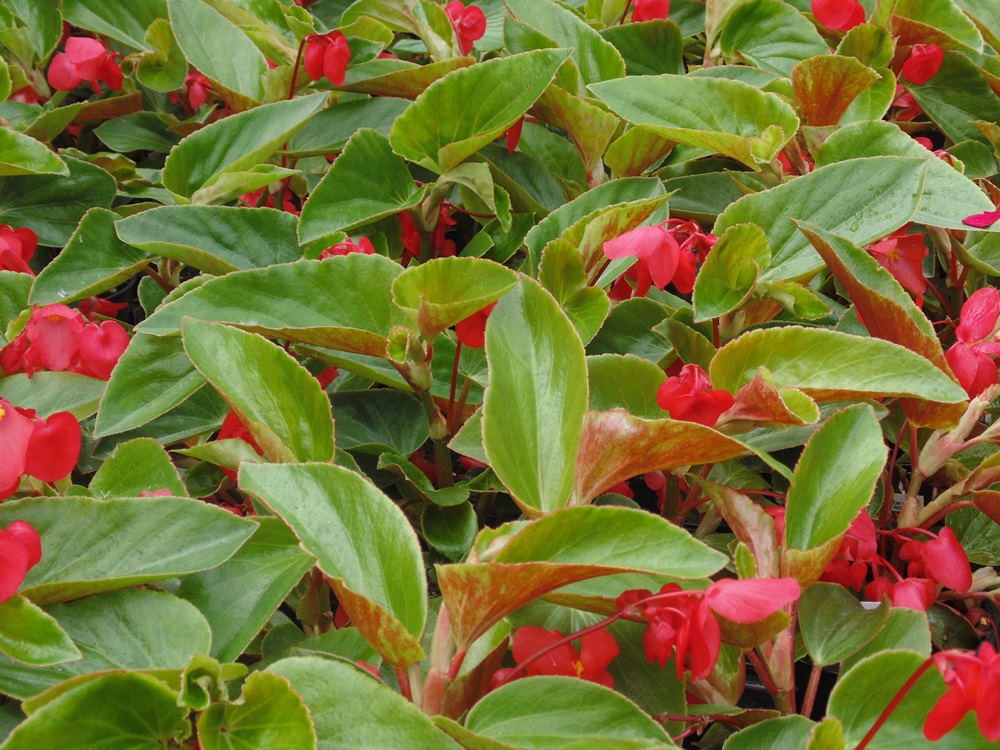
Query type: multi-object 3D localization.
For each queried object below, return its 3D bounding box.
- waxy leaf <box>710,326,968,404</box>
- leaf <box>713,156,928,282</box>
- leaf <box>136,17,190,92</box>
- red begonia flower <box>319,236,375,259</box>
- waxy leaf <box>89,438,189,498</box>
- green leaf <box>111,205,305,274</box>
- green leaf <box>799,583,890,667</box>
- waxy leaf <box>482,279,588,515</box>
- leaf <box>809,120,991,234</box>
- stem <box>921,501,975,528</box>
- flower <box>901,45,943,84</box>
[{"bbox_3d":[0.155,-0.003,0.855,0.116,0.020,0.042,6,41,2],"label":"waxy leaf"},{"bbox_3d":[0.168,-0.079,0.970,0.112,0.014,0.052,-33,56,-17],"label":"leaf"},{"bbox_3d":[-0.210,-0.200,1.170,0.034,0.045,0.022,0,35,0],"label":"leaf"},{"bbox_3d":[-0.081,-0.060,0.985,0.034,0.033,0.026,0,35,0],"label":"red begonia flower"},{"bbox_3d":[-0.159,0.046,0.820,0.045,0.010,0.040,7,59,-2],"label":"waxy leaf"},{"bbox_3d":[-0.149,-0.069,0.960,0.096,0.016,0.040,7,35,5],"label":"green leaf"},{"bbox_3d":[0.166,0.120,0.900,0.041,0.043,0.016,28,7,18],"label":"green leaf"},{"bbox_3d":[0.016,0.010,0.845,0.047,0.110,0.035,-3,23,1],"label":"waxy leaf"},{"bbox_3d":[0.260,-0.126,1.200,0.118,0.022,0.060,13,47,-6],"label":"leaf"},{"bbox_3d":[0.193,0.060,0.810,0.027,0.004,0.004,-26,0,15],"label":"stem"},{"bbox_3d":[0.256,-0.189,1.140,0.025,0.021,0.016,4,22,11],"label":"flower"}]

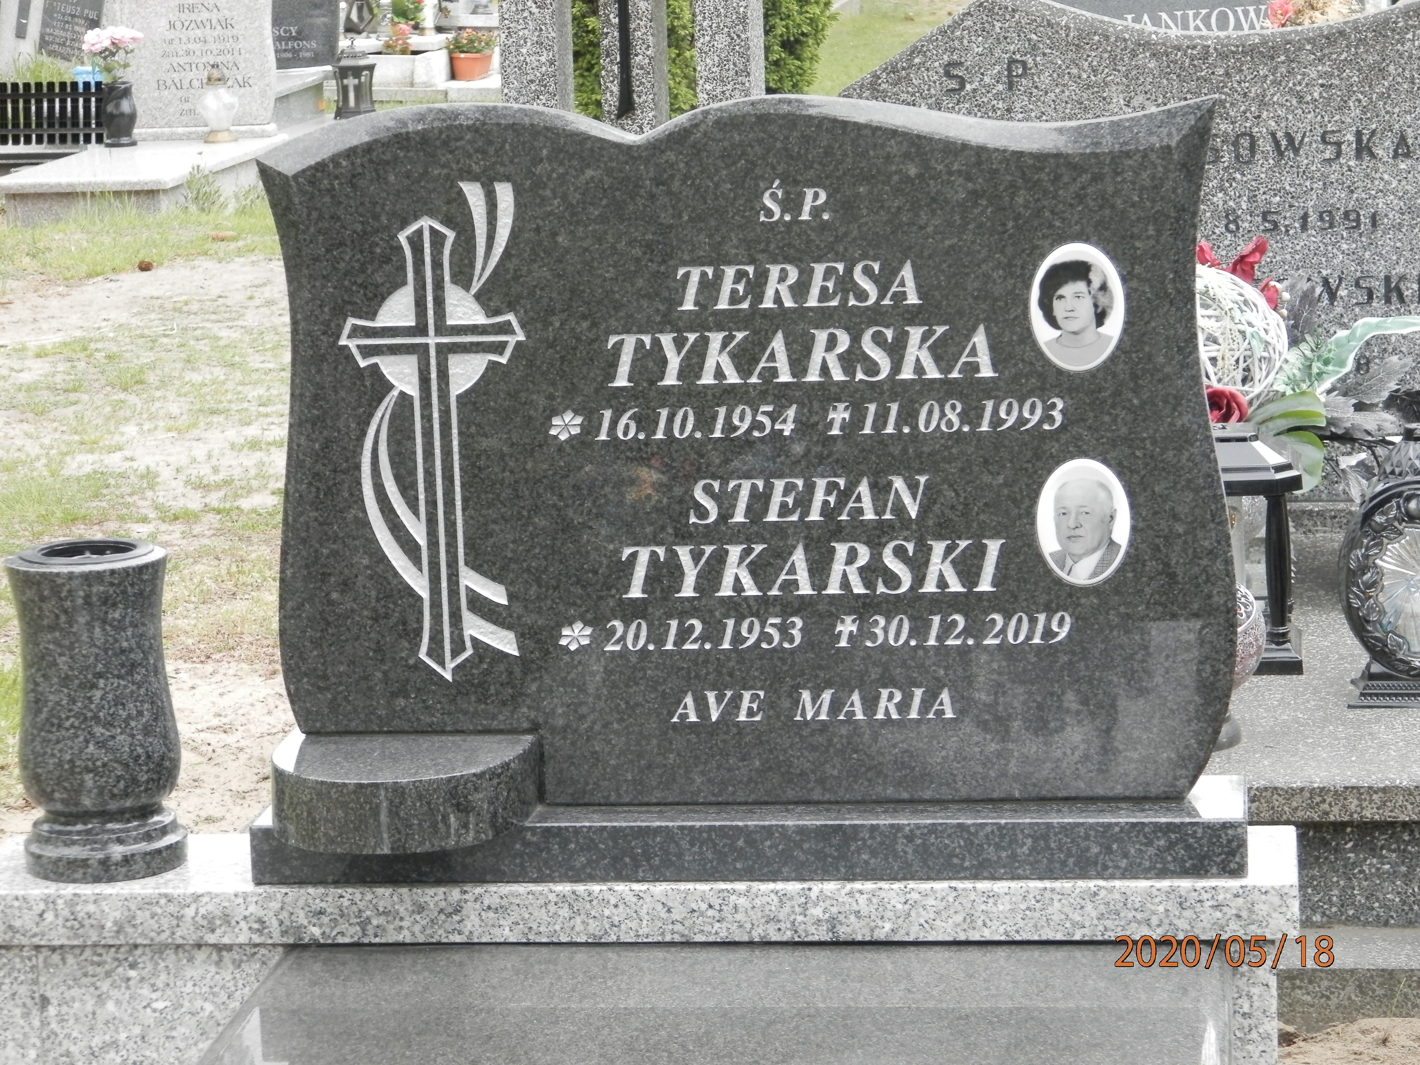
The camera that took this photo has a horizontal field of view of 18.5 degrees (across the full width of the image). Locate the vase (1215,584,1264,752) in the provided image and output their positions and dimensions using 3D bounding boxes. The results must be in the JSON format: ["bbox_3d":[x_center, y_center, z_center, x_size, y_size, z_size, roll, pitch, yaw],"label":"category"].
[{"bbox_3d":[0.609,0.157,5.298,0.130,0.210,0.130,-1,11,7],"label":"vase"}]

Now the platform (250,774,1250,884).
[{"bbox_3d":[0.041,0.288,4.205,0.950,0.057,0.164,-1,11,7],"label":"platform"}]

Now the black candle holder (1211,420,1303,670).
[{"bbox_3d":[0.667,0.008,5.752,0.225,0.320,0.200,-1,11,7],"label":"black candle holder"}]

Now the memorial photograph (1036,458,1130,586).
[{"bbox_3d":[0.351,-0.010,4.093,0.090,0.123,0.010,-1,11,7],"label":"memorial photograph"}]

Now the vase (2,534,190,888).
[{"bbox_3d":[-0.603,0.175,4.258,0.154,0.306,0.154,-1,11,7],"label":"vase"}]

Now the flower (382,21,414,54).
[{"bbox_3d":[-1.478,-2.325,20.500,0.150,0.170,0.150,-1,11,7],"label":"flower"}]

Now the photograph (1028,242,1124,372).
[{"bbox_3d":[0.342,-0.210,4.053,0.090,0.122,0.010,-1,11,7],"label":"photograph"}]

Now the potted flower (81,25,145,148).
[{"bbox_3d":[-2.130,-1.592,15.500,0.210,0.425,0.190,-1,11,7],"label":"potted flower"}]

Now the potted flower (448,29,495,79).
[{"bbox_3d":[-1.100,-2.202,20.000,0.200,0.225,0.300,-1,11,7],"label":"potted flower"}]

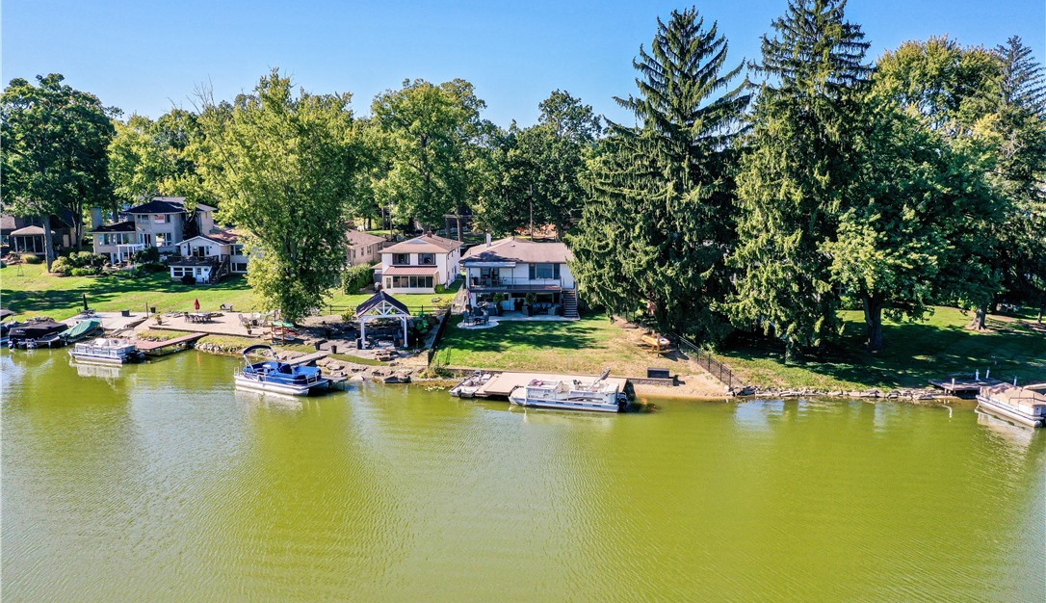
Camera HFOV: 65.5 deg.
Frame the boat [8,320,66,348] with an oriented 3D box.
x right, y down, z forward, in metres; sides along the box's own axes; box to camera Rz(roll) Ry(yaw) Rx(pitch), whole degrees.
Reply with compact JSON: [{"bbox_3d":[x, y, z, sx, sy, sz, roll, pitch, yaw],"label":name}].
[{"bbox_3d":[-42.800,2.700,72.952,2.450,1.750,5.800,1,9,9],"label":"boat"}]

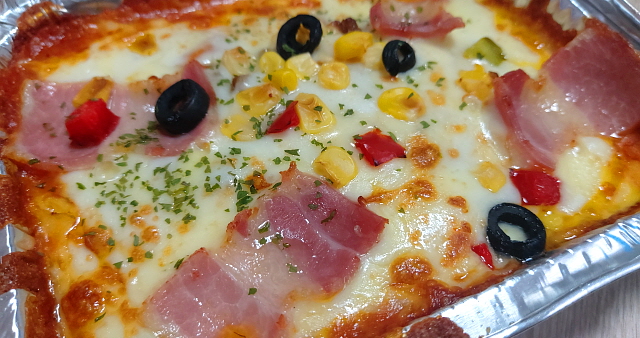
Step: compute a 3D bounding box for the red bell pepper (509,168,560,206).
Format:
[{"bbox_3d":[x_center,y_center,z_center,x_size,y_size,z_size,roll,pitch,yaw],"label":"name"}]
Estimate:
[{"bbox_3d":[0.066,0.006,0.140,0.013,0.007,0.010,4,56,-6],"label":"red bell pepper"}]

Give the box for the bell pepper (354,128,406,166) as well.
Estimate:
[{"bbox_3d":[0.019,-0.007,0.143,0.012,0.005,0.012,-26,64,-23],"label":"bell pepper"}]

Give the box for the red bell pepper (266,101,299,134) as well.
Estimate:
[{"bbox_3d":[-0.011,-0.016,0.144,0.005,0.006,0.014,29,57,11],"label":"red bell pepper"}]

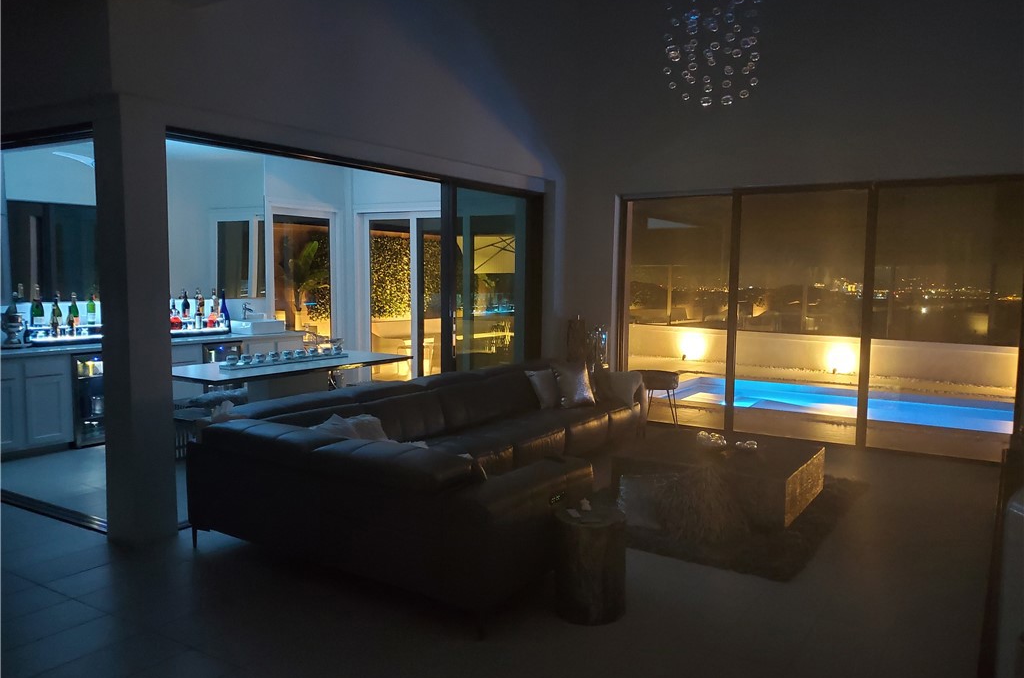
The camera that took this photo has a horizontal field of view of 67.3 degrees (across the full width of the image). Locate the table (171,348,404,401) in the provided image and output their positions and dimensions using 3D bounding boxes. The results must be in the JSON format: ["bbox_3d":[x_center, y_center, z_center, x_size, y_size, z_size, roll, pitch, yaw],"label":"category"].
[{"bbox_3d":[-2.055,0.600,7.097,1.090,0.750,2.210,4,6,33],"label":"table"}]

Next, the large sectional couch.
[{"bbox_3d":[0.126,0.722,5.586,2.140,0.800,4.130,4,6,33],"label":"large sectional couch"}]

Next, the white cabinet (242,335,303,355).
[{"bbox_3d":[-2.880,0.393,8.667,0.600,0.880,0.820,4,6,33],"label":"white cabinet"}]

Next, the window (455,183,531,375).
[{"bbox_3d":[-0.199,-0.256,7.575,0.070,2.400,1.430,4,6,33],"label":"window"}]

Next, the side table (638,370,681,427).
[{"bbox_3d":[1.492,0.633,8.057,0.460,0.570,0.460,4,6,33],"label":"side table"}]

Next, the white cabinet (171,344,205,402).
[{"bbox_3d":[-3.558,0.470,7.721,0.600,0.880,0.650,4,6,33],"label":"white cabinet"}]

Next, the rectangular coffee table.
[{"bbox_3d":[1.485,0.965,5.497,1.180,0.350,1.090,4,6,33],"label":"rectangular coffee table"}]

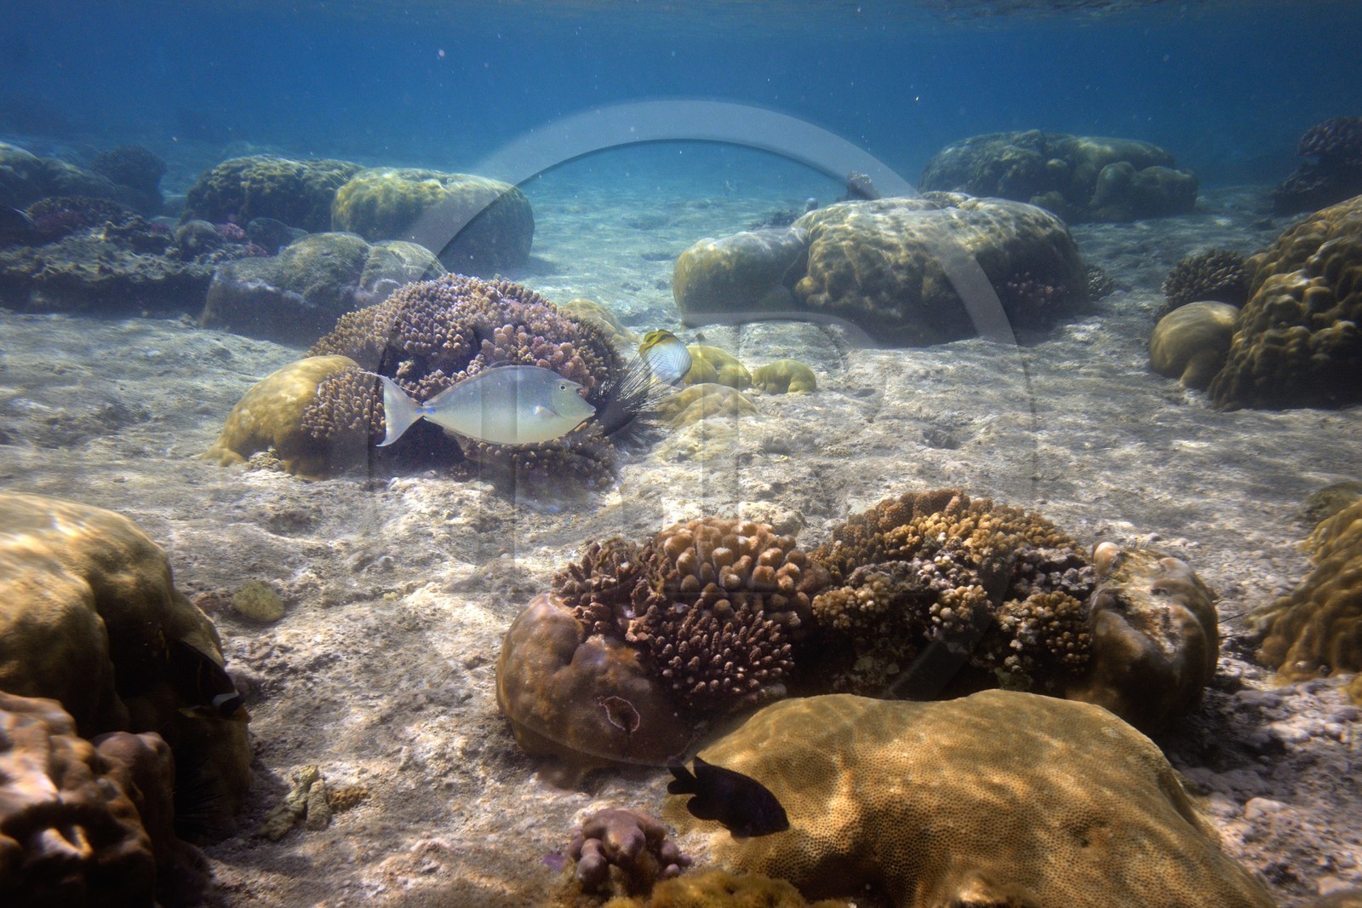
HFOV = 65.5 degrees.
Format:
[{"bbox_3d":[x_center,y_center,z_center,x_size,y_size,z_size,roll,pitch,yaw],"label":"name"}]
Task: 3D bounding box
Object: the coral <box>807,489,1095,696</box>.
[{"bbox_3d":[0.340,0.187,1.346,0.354,0.271,0.265,5,19,15],"label":"coral"}]

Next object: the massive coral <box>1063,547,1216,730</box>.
[{"bbox_3d":[0.517,0.212,1.205,0.165,0.205,0.180,9,20,24],"label":"massive coral"}]

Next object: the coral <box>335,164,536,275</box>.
[{"bbox_3d":[-1.135,-1.086,4.873,0.899,0.449,0.764,-4,19,-12],"label":"coral"}]

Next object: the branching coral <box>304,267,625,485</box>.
[{"bbox_3d":[-0.442,-0.163,2.181,0.647,0.405,0.518,-4,19,-11],"label":"branching coral"}]

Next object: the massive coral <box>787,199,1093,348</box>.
[{"bbox_3d":[0.839,-0.621,3.488,0.949,0.445,0.711,4,19,13],"label":"massive coral"}]

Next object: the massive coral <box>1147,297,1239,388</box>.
[{"bbox_3d":[1.310,-0.272,2.670,0.225,0.210,0.230,9,20,25],"label":"massive coral"}]

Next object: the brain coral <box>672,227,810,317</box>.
[{"bbox_3d":[0.231,-0.665,3.839,0.525,0.306,0.446,1,19,3],"label":"brain coral"}]

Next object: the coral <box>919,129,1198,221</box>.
[{"bbox_3d":[2.469,-1.858,7.017,1.724,0.553,1.206,6,19,18],"label":"coral"}]

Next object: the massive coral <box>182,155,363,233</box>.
[{"bbox_3d":[-2.090,-1.320,5.550,0.950,0.430,0.780,-7,19,-19],"label":"massive coral"}]

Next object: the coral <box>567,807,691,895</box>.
[{"bbox_3d":[-0.048,0.362,0.985,0.115,0.060,0.105,-1,18,-3],"label":"coral"}]

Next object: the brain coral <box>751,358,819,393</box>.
[{"bbox_3d":[0.259,-0.196,2.650,0.165,0.082,0.140,2,18,5],"label":"brain coral"}]

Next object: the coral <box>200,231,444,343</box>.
[{"bbox_3d":[-1.147,-0.555,3.468,0.779,0.332,0.545,-6,19,-17],"label":"coral"}]

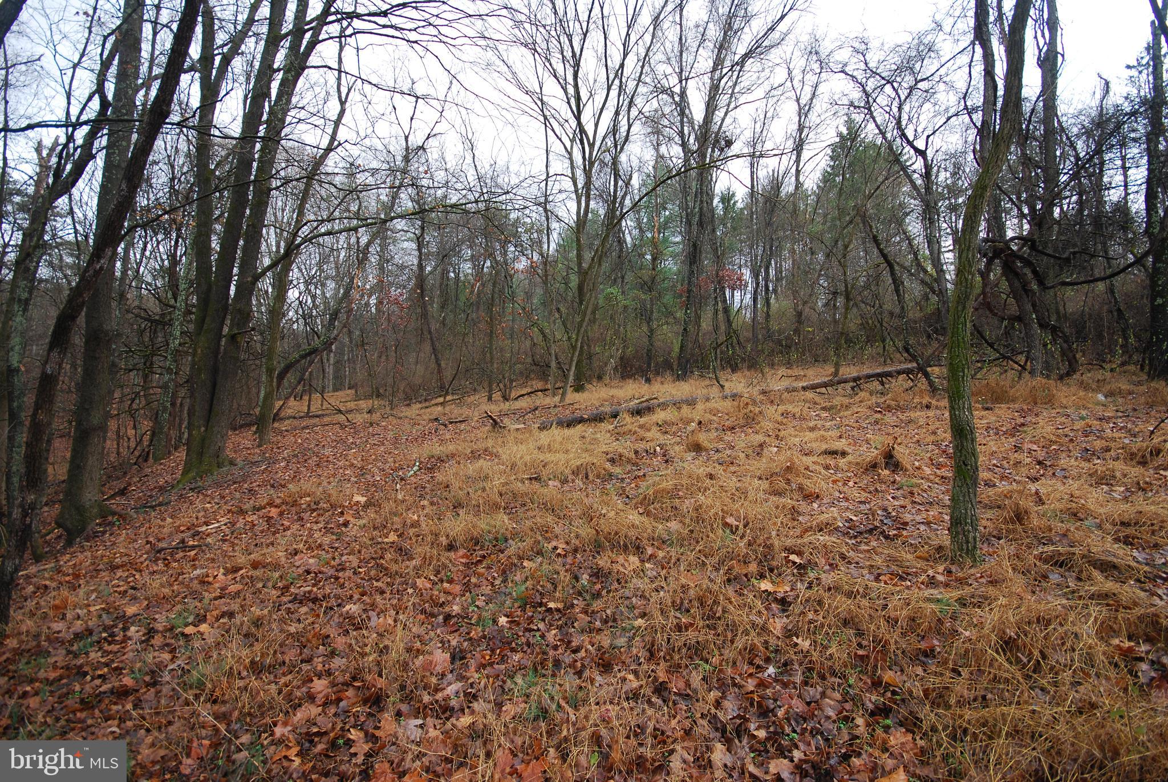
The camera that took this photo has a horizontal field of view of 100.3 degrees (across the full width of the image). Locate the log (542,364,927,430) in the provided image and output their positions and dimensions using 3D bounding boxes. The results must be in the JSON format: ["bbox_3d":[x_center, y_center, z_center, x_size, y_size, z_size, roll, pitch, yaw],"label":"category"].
[{"bbox_3d":[4.081,0.143,12.200,10.478,0.360,0.340,-8,0,-8],"label":"log"}]

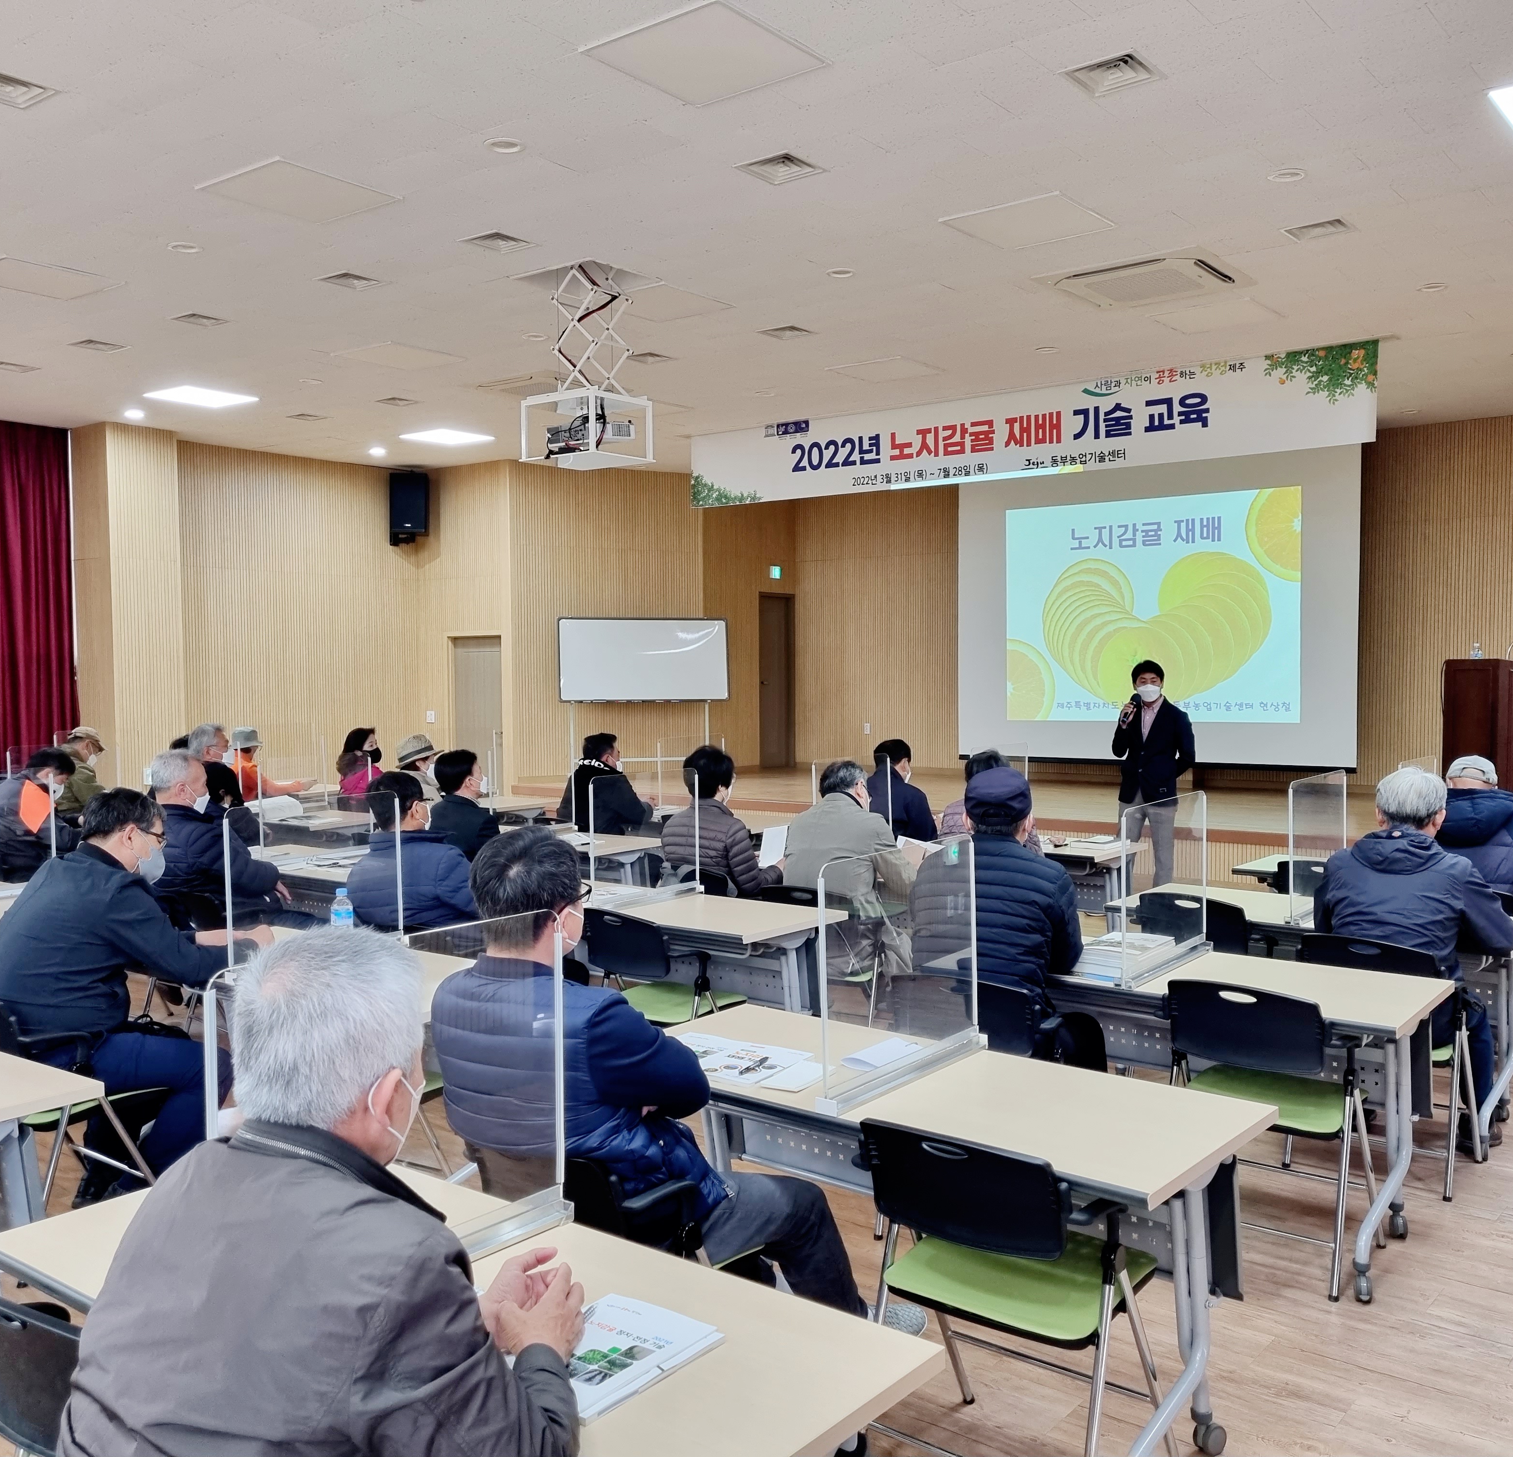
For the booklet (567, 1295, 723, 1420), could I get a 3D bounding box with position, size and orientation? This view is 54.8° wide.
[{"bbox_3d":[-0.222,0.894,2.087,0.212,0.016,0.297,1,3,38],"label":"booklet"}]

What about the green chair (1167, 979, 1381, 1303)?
[{"bbox_3d":[1.482,1.126,4.245,0.540,0.825,0.575,1,3,38],"label":"green chair"}]

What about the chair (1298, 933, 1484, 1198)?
[{"bbox_3d":[2.138,1.092,4.975,0.540,0.825,0.575,1,3,38],"label":"chair"}]

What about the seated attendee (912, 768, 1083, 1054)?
[{"bbox_3d":[0.763,0.819,4.439,0.570,1.380,0.800,1,3,31],"label":"seated attendee"}]

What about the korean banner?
[{"bbox_3d":[1.787,-2.320,11.651,6.030,0.670,0.030,1,3,38],"label":"korean banner"}]

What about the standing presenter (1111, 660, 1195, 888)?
[{"bbox_3d":[2.231,0.440,8.204,0.480,1.670,0.360,1,3,33],"label":"standing presenter"}]

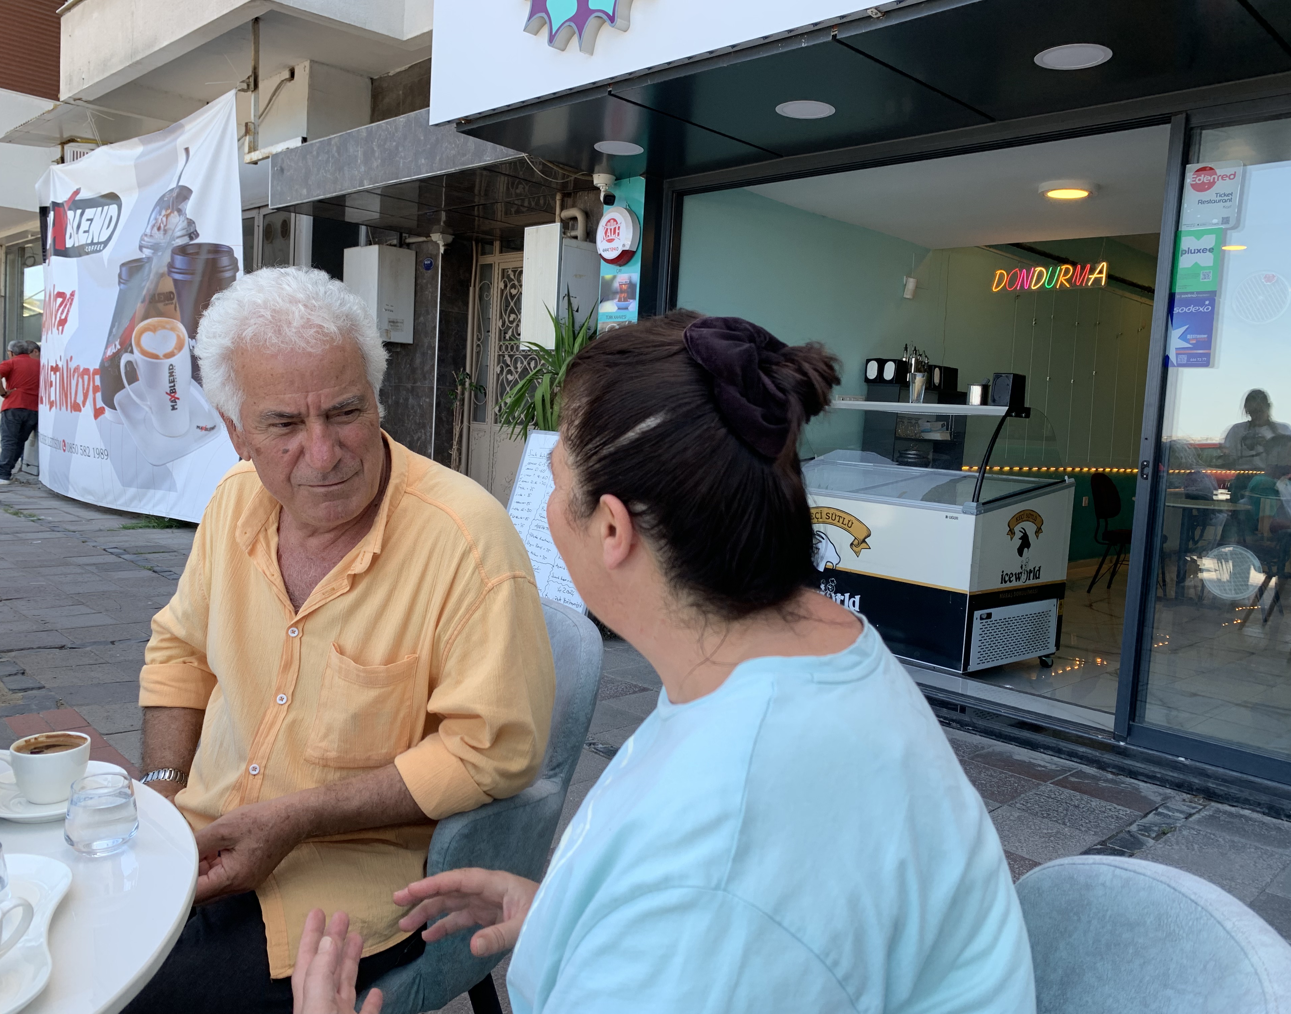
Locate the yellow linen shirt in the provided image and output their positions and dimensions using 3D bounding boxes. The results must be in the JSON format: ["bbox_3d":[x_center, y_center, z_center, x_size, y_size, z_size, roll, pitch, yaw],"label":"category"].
[{"bbox_3d":[-0.339,0.224,1.148,0.530,0.605,0.340,6,6,27],"label":"yellow linen shirt"}]

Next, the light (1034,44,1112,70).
[{"bbox_3d":[1.342,-1.416,3.190,0.225,0.025,0.225,8,8,44],"label":"light"}]

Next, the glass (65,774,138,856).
[{"bbox_3d":[-0.554,0.309,1.035,0.066,0.067,0.066,0,6,-28],"label":"glass"}]

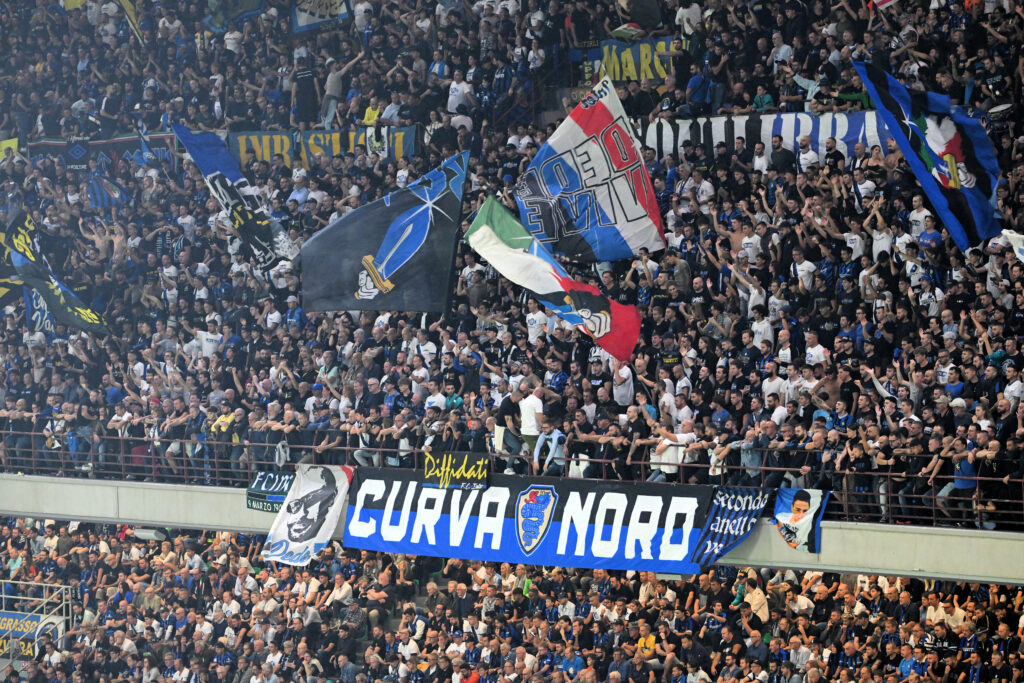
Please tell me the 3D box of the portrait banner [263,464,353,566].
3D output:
[{"bbox_3d":[-4.213,3.585,105.500,0.400,2.050,2.200,-3,3,-41],"label":"portrait banner"}]

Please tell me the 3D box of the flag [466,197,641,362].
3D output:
[{"bbox_3d":[0.751,-1.104,92.700,3.000,2.950,1.100,-1,2,20],"label":"flag"}]

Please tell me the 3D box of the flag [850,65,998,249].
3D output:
[{"bbox_3d":[8.210,-3.645,101.421,2.850,3.700,0.800,-1,2,20],"label":"flag"}]

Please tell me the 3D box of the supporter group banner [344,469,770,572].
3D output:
[{"bbox_3d":[0.582,3.219,92.119,0.150,1.570,12.200,-2,2,-38],"label":"supporter group banner"}]

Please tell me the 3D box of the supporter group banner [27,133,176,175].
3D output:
[{"bbox_3d":[-10.441,-4.720,129.941,0.120,1.100,6.470,-3,3,-41],"label":"supporter group banner"}]

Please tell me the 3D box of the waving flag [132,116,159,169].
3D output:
[{"bbox_3d":[-8.303,-4.508,116.000,0.620,1.150,0.250,0,2,22],"label":"waving flag"}]

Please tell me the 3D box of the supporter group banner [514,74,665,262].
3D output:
[{"bbox_3d":[1.596,-3.608,106.799,3.100,3.800,0.800,-1,2,20],"label":"supporter group banner"}]

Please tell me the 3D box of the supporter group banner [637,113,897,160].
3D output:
[{"bbox_3d":[5.458,-4.442,111.499,0.120,1.100,8.451,-3,3,-41],"label":"supporter group banner"}]

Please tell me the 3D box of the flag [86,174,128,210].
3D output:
[{"bbox_3d":[-9.848,-3.628,124.664,1.000,0.880,0.300,0,2,25],"label":"flag"}]

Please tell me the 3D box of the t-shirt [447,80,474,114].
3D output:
[{"bbox_3d":[-1.127,-5.341,112.079,0.520,0.680,0.300,0,2,38],"label":"t-shirt"}]

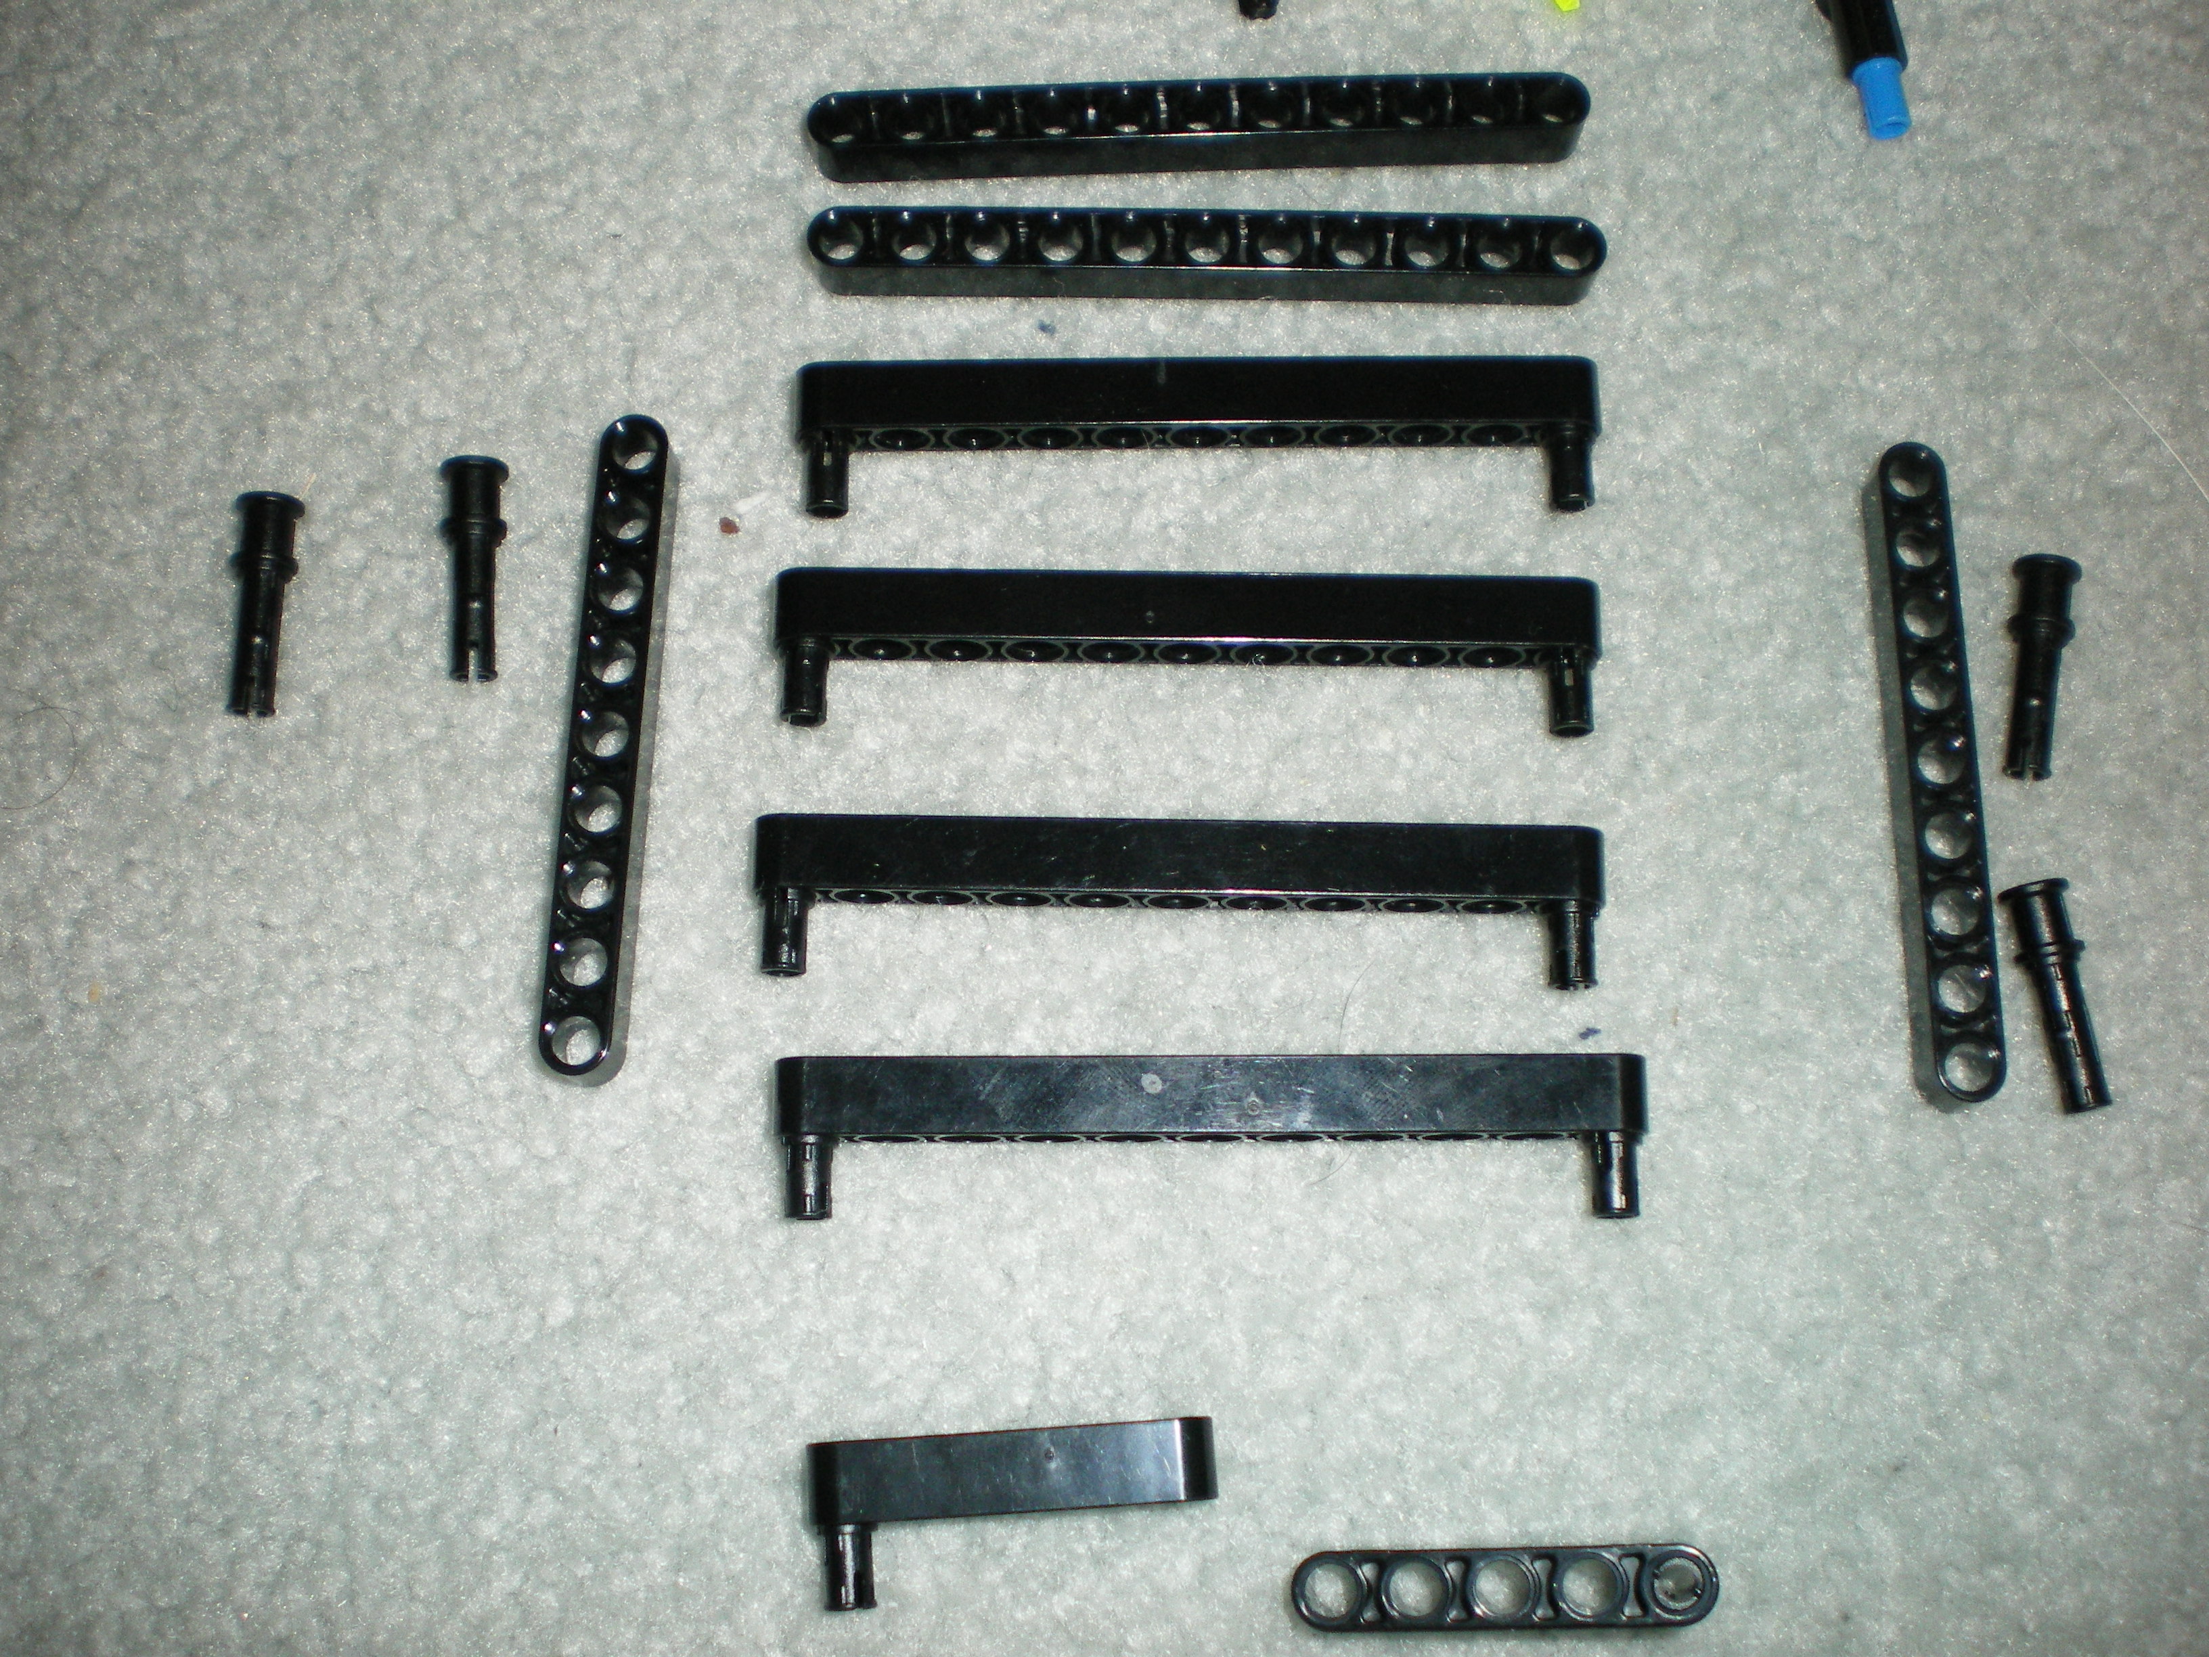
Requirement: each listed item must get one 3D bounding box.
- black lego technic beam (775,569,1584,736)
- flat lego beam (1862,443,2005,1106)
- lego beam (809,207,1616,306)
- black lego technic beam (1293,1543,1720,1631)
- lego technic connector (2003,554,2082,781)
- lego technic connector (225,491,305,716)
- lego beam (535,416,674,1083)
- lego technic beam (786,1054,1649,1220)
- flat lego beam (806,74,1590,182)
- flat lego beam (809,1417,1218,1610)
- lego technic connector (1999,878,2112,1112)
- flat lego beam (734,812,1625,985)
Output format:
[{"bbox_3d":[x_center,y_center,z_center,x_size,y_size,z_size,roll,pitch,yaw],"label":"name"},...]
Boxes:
[{"bbox_3d":[0.009,-0.018,0.241,0.087,0.007,0.016,1,73,-1],"label":"black lego technic beam"},{"bbox_3d":[0.087,-0.006,0.241,0.007,0.008,0.071,-1,74,3],"label":"flat lego beam"},{"bbox_3d":[0.011,-0.064,0.255,0.087,0.008,0.007,1,78,0],"label":"lego beam"},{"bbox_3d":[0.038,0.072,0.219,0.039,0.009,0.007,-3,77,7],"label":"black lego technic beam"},{"bbox_3d":[0.098,-0.017,0.242,0.007,0.007,0.024,12,74,3],"label":"lego technic connector"},{"bbox_3d":[-0.090,-0.024,0.246,0.007,0.007,0.024,1,78,0],"label":"lego technic connector"},{"bbox_3d":[-0.051,-0.009,0.237,0.007,0.008,0.071,2,73,0],"label":"lego beam"},{"bbox_3d":[0.011,0.031,0.231,0.087,0.007,0.016,0,76,1],"label":"lego technic beam"},{"bbox_3d":[0.011,-0.079,0.259,0.087,0.008,0.007,-1,70,-1],"label":"flat lego beam"},{"bbox_3d":[-0.009,0.066,0.223,0.039,0.007,0.016,-4,78,-1],"label":"flat lego beam"},{"bbox_3d":[0.097,0.017,0.232,0.007,0.007,0.024,-7,74,-3],"label":"lego technic connector"},{"bbox_3d":[0.008,0.008,0.237,0.087,0.007,0.016,1,75,0],"label":"flat lego beam"}]

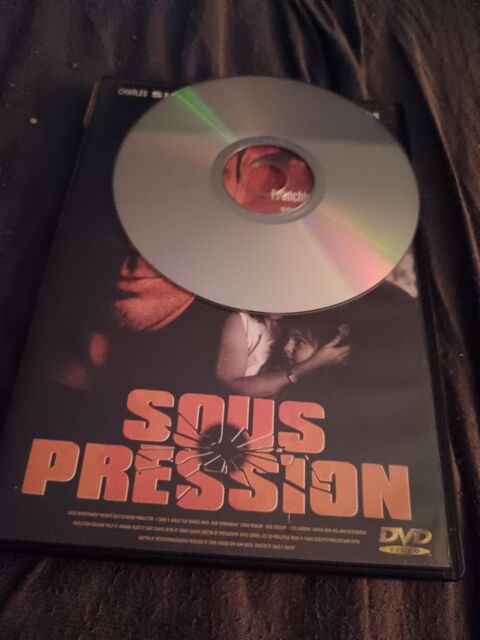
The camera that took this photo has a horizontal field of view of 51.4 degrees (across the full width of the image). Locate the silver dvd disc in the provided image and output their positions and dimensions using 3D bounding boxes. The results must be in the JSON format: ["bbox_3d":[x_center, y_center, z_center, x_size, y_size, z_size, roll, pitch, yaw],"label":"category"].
[{"bbox_3d":[0.011,-0.056,0.197,0.120,0.001,0.120,2,63,-4],"label":"silver dvd disc"}]

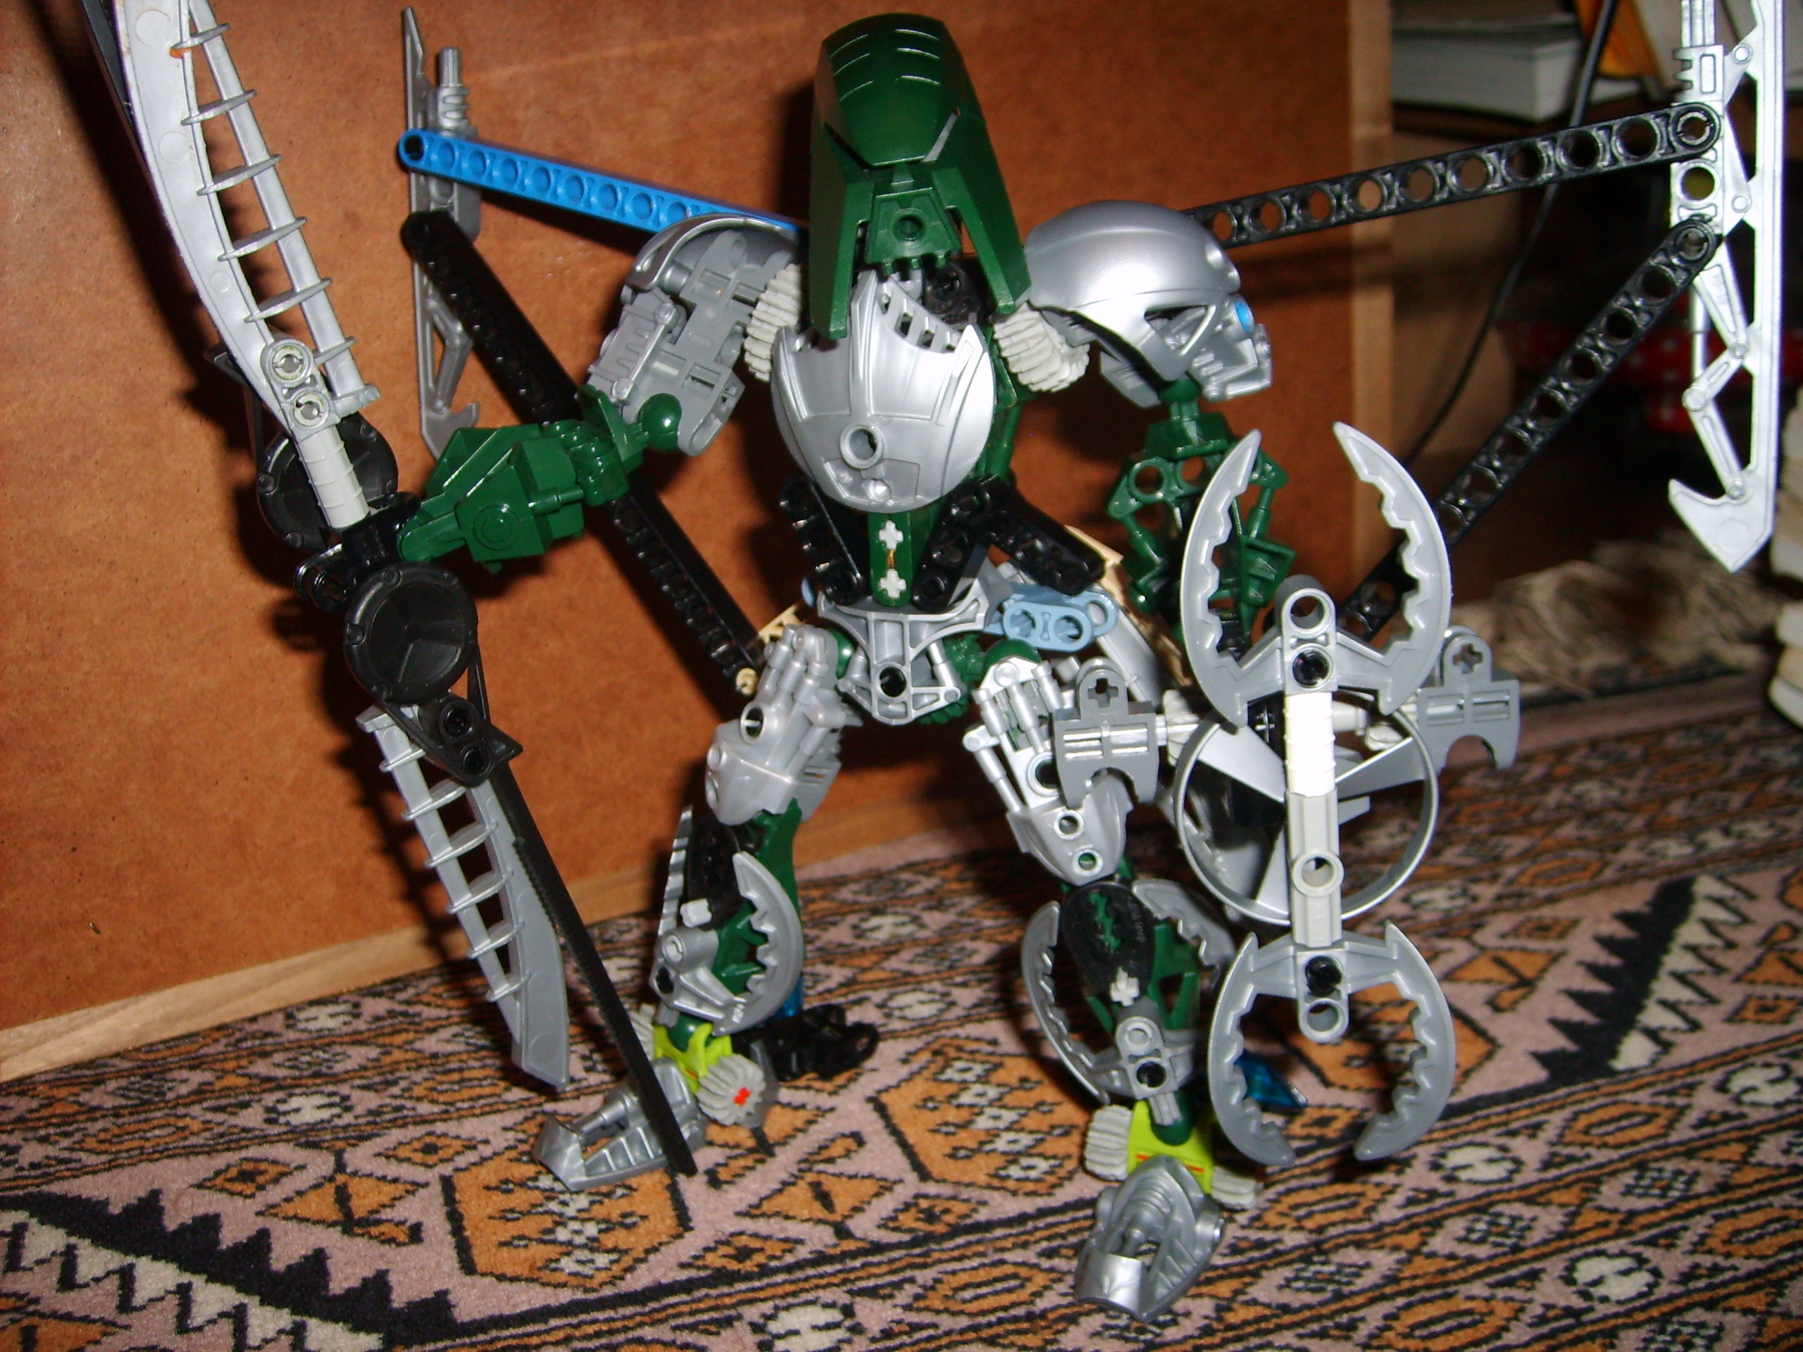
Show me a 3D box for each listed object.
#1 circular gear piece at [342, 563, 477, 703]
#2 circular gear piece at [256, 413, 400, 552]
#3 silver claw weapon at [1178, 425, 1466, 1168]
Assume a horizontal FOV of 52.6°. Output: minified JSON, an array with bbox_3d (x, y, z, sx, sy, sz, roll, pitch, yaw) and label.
[{"bbox_3d":[-0.082,-0.007,0.305,0.023,0.023,0.006,-17,25,-28],"label":"circular gear piece"},{"bbox_3d":[-0.097,-0.032,0.307,0.023,0.023,0.006,-17,25,-28],"label":"circular gear piece"},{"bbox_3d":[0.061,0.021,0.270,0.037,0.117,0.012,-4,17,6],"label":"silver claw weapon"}]

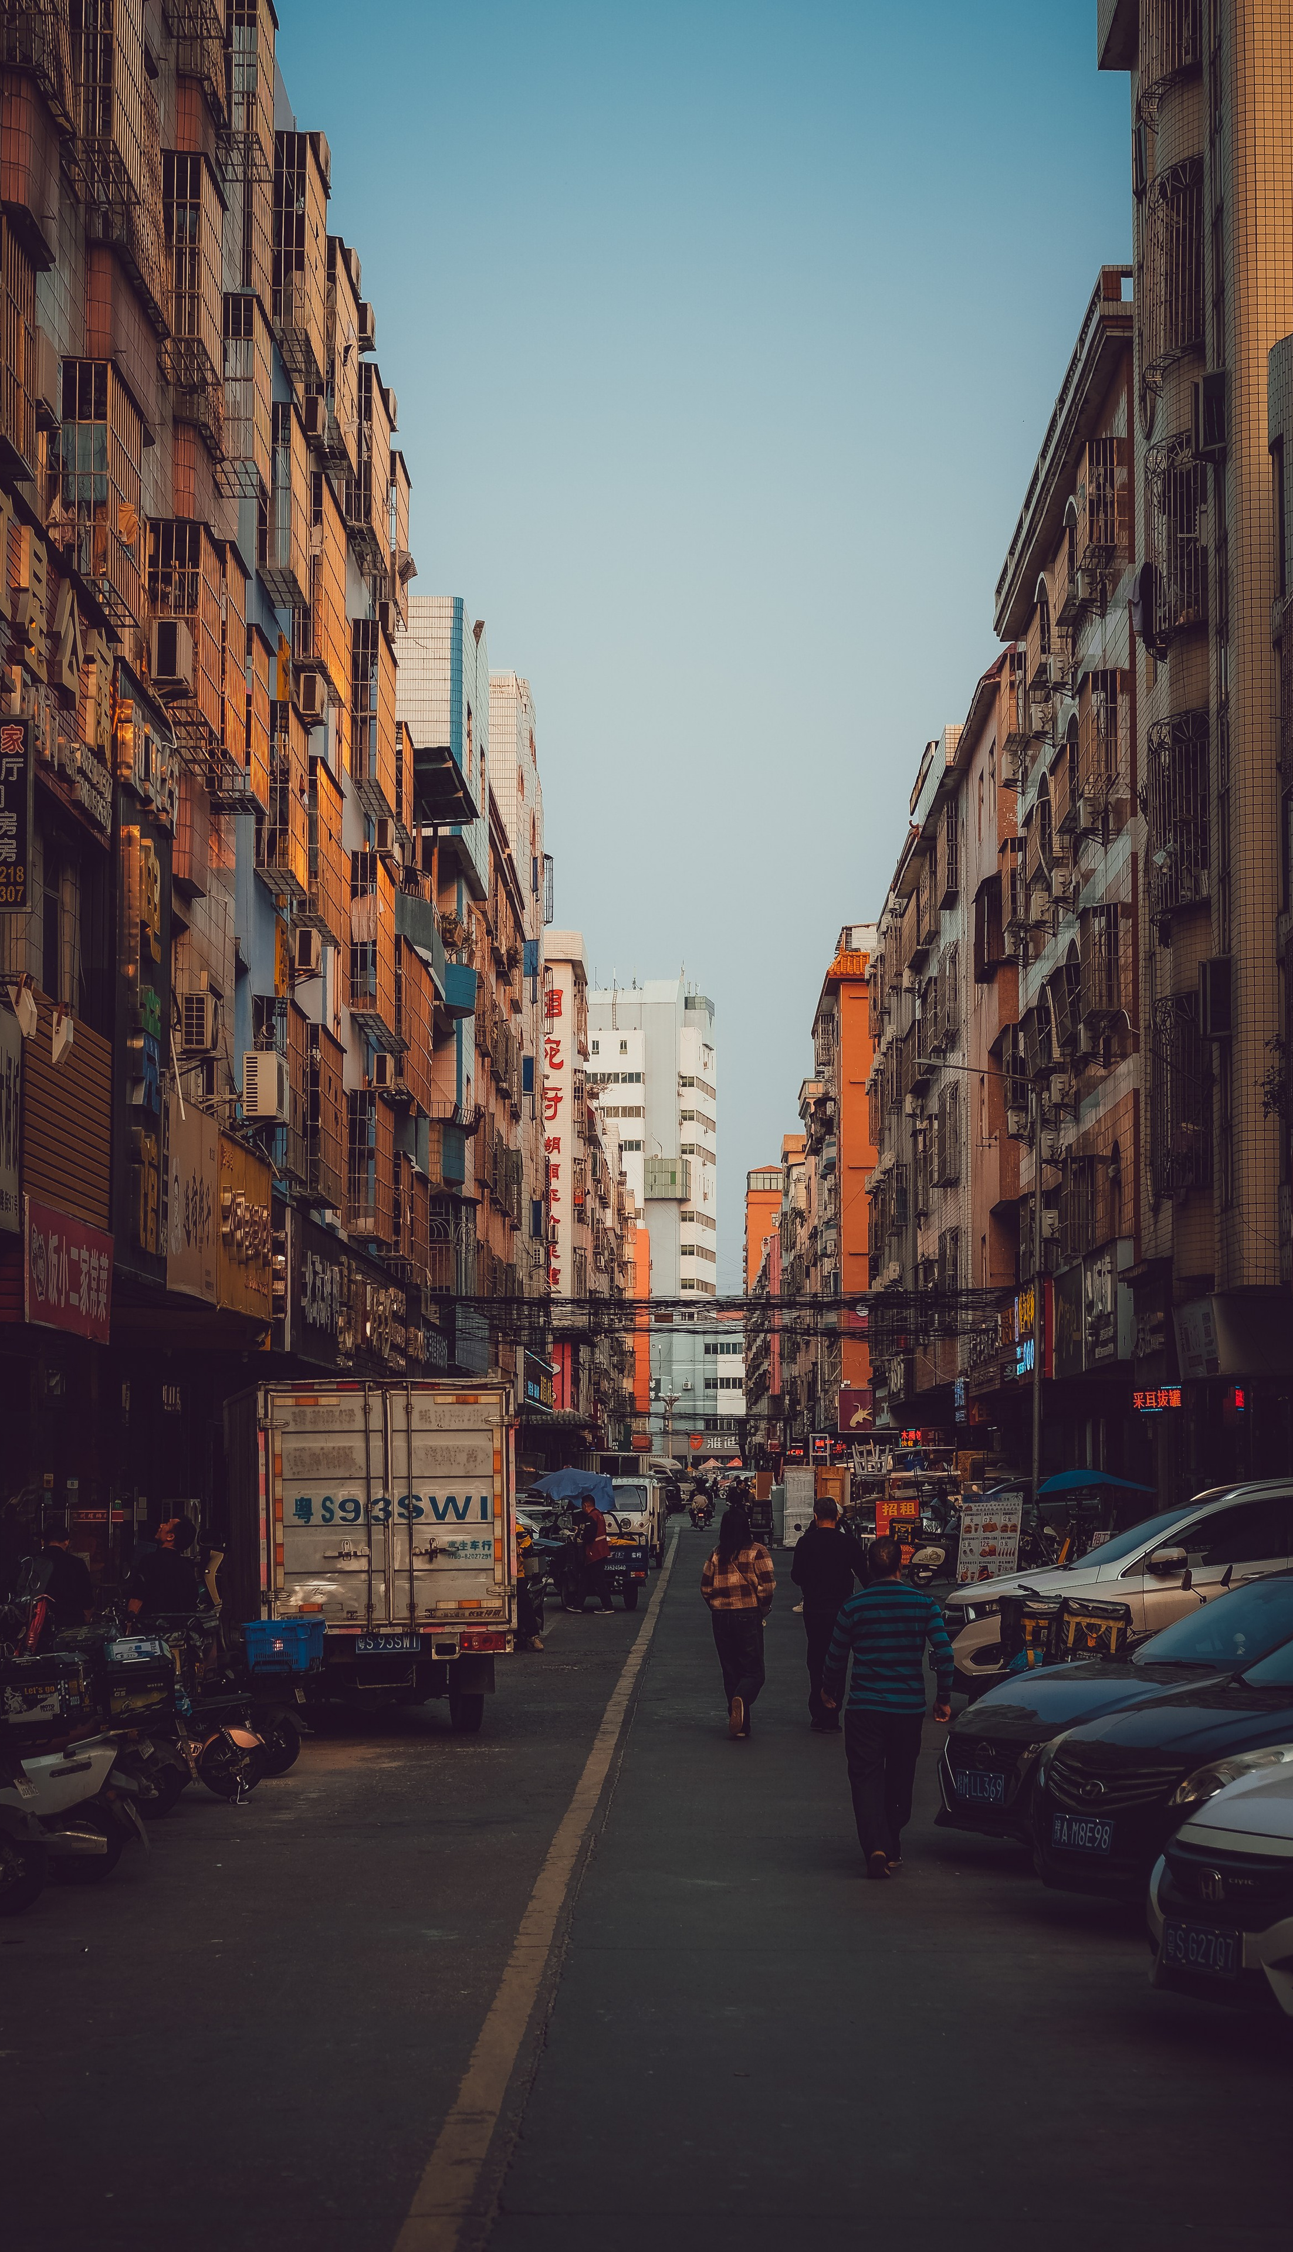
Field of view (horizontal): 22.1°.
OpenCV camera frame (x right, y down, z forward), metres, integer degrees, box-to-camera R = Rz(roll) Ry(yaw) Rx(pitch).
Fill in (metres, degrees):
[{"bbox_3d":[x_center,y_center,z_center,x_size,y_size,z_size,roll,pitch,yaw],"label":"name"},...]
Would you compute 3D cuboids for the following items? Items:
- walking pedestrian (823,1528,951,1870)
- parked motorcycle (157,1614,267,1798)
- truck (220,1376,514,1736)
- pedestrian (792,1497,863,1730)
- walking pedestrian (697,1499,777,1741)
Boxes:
[{"bbox_3d":[1.144,2.757,15.849,0.600,1.620,0.550,0,-6,0],"label":"walking pedestrian"},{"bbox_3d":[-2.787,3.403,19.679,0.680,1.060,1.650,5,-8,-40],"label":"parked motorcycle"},{"bbox_3d":[-2.248,3.317,25.501,1.820,2.480,5.500,1,-6,-10],"label":"truck"},{"bbox_3d":[1.353,3.619,24.506,0.560,1.710,0.420,0,-6,1],"label":"pedestrian"},{"bbox_3d":[0.650,3.577,24.008,0.540,1.690,0.520,0,-6,0],"label":"walking pedestrian"}]

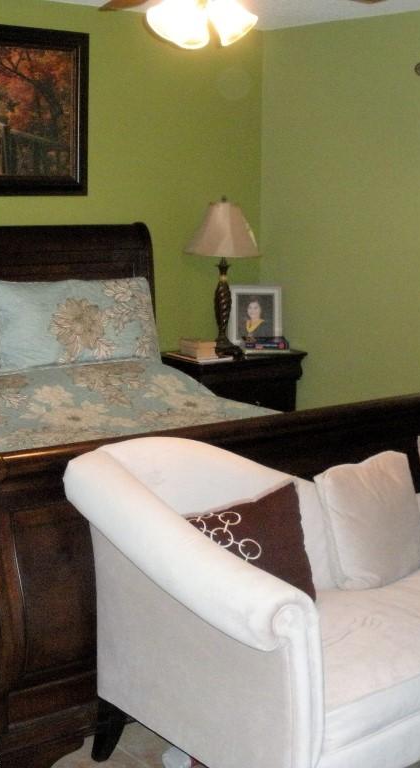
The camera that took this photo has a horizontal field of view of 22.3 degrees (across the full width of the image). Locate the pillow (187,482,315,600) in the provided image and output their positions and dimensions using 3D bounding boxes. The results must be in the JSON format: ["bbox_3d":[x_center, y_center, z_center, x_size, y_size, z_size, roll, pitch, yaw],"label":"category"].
[{"bbox_3d":[0.087,0.452,2.765,0.388,0.367,0.133,-12,3,-34],"label":"pillow"}]

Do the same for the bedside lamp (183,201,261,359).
[{"bbox_3d":[0.074,-0.576,5.695,0.408,0.847,0.408,-7,13,-37],"label":"bedside lamp"}]

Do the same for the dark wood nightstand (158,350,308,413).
[{"bbox_3d":[0.094,0.174,5.919,0.745,0.714,0.469,-7,13,-37],"label":"dark wood nightstand"}]

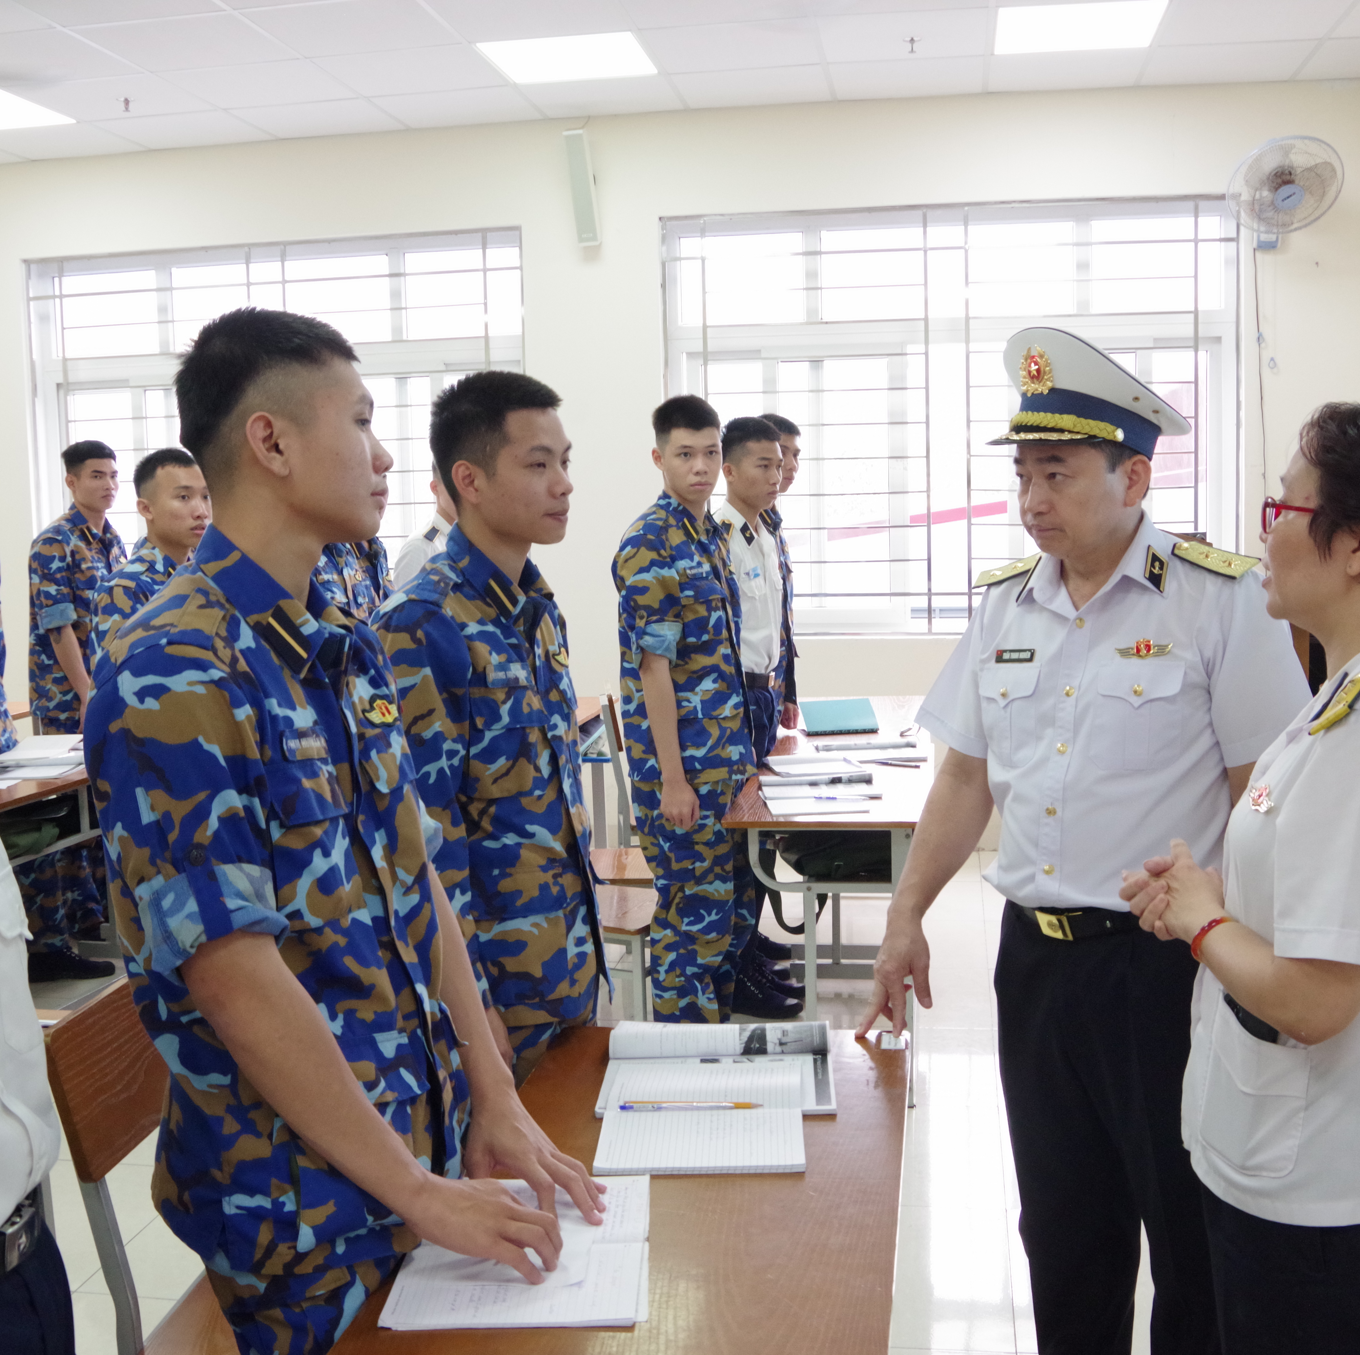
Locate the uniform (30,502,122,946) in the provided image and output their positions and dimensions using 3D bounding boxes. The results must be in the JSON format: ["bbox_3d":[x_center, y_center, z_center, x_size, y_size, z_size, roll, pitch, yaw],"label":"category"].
[{"bbox_3d":[-2.074,0.137,5.360,0.340,1.460,0.500,0,7,14],"label":"uniform"}]

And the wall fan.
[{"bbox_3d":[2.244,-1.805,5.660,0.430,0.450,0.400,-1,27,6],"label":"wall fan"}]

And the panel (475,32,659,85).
[{"bbox_3d":[-0.390,-2.207,5.430,0.600,0.050,0.600,0,7,9],"label":"panel"}]

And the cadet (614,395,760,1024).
[{"bbox_3d":[0.026,0.212,3.625,0.300,1.735,0.480,2,8,27],"label":"cadet"}]

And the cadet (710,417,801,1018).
[{"bbox_3d":[0.218,0.116,4.493,0.360,1.750,0.500,3,9,34],"label":"cadet"}]

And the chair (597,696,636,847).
[{"bbox_3d":[-0.013,0.459,5.147,0.460,0.860,0.400,-1,7,3],"label":"chair"}]

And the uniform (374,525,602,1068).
[{"bbox_3d":[-0.301,0.470,2.500,0.340,1.430,0.500,2,8,26],"label":"uniform"}]

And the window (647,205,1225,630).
[{"bbox_3d":[1.093,-1.053,6.353,2.320,1.746,0.120,0,7,9],"label":"window"}]

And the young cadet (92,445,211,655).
[{"bbox_3d":[-1.312,0.251,3.896,0.300,1.661,0.480,1,8,22],"label":"young cadet"}]

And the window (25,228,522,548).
[{"bbox_3d":[-1.779,-1.030,6.796,2.300,1.746,0.120,0,7,9],"label":"window"}]

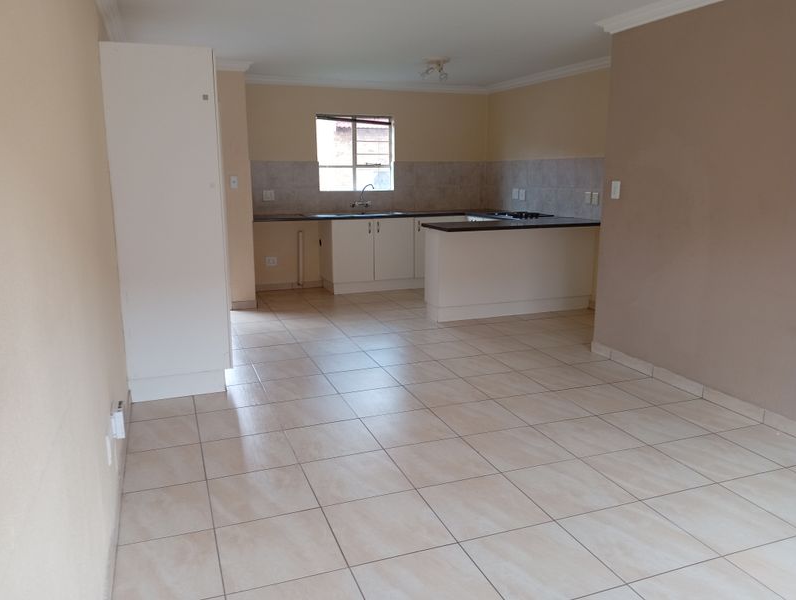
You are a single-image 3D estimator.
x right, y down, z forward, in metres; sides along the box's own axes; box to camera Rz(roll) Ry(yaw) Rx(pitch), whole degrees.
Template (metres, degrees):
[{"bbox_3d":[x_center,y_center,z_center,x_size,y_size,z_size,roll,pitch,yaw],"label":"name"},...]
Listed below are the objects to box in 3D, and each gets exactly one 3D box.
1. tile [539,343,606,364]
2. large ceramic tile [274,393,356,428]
[{"bbox_3d":[1.368,0.424,4.835,0.404,0.010,0.430,-4,12,-20],"label":"tile"},{"bbox_3d":[-0.514,0.675,3.789,0.439,0.010,0.439,-4,12,-20],"label":"large ceramic tile"}]

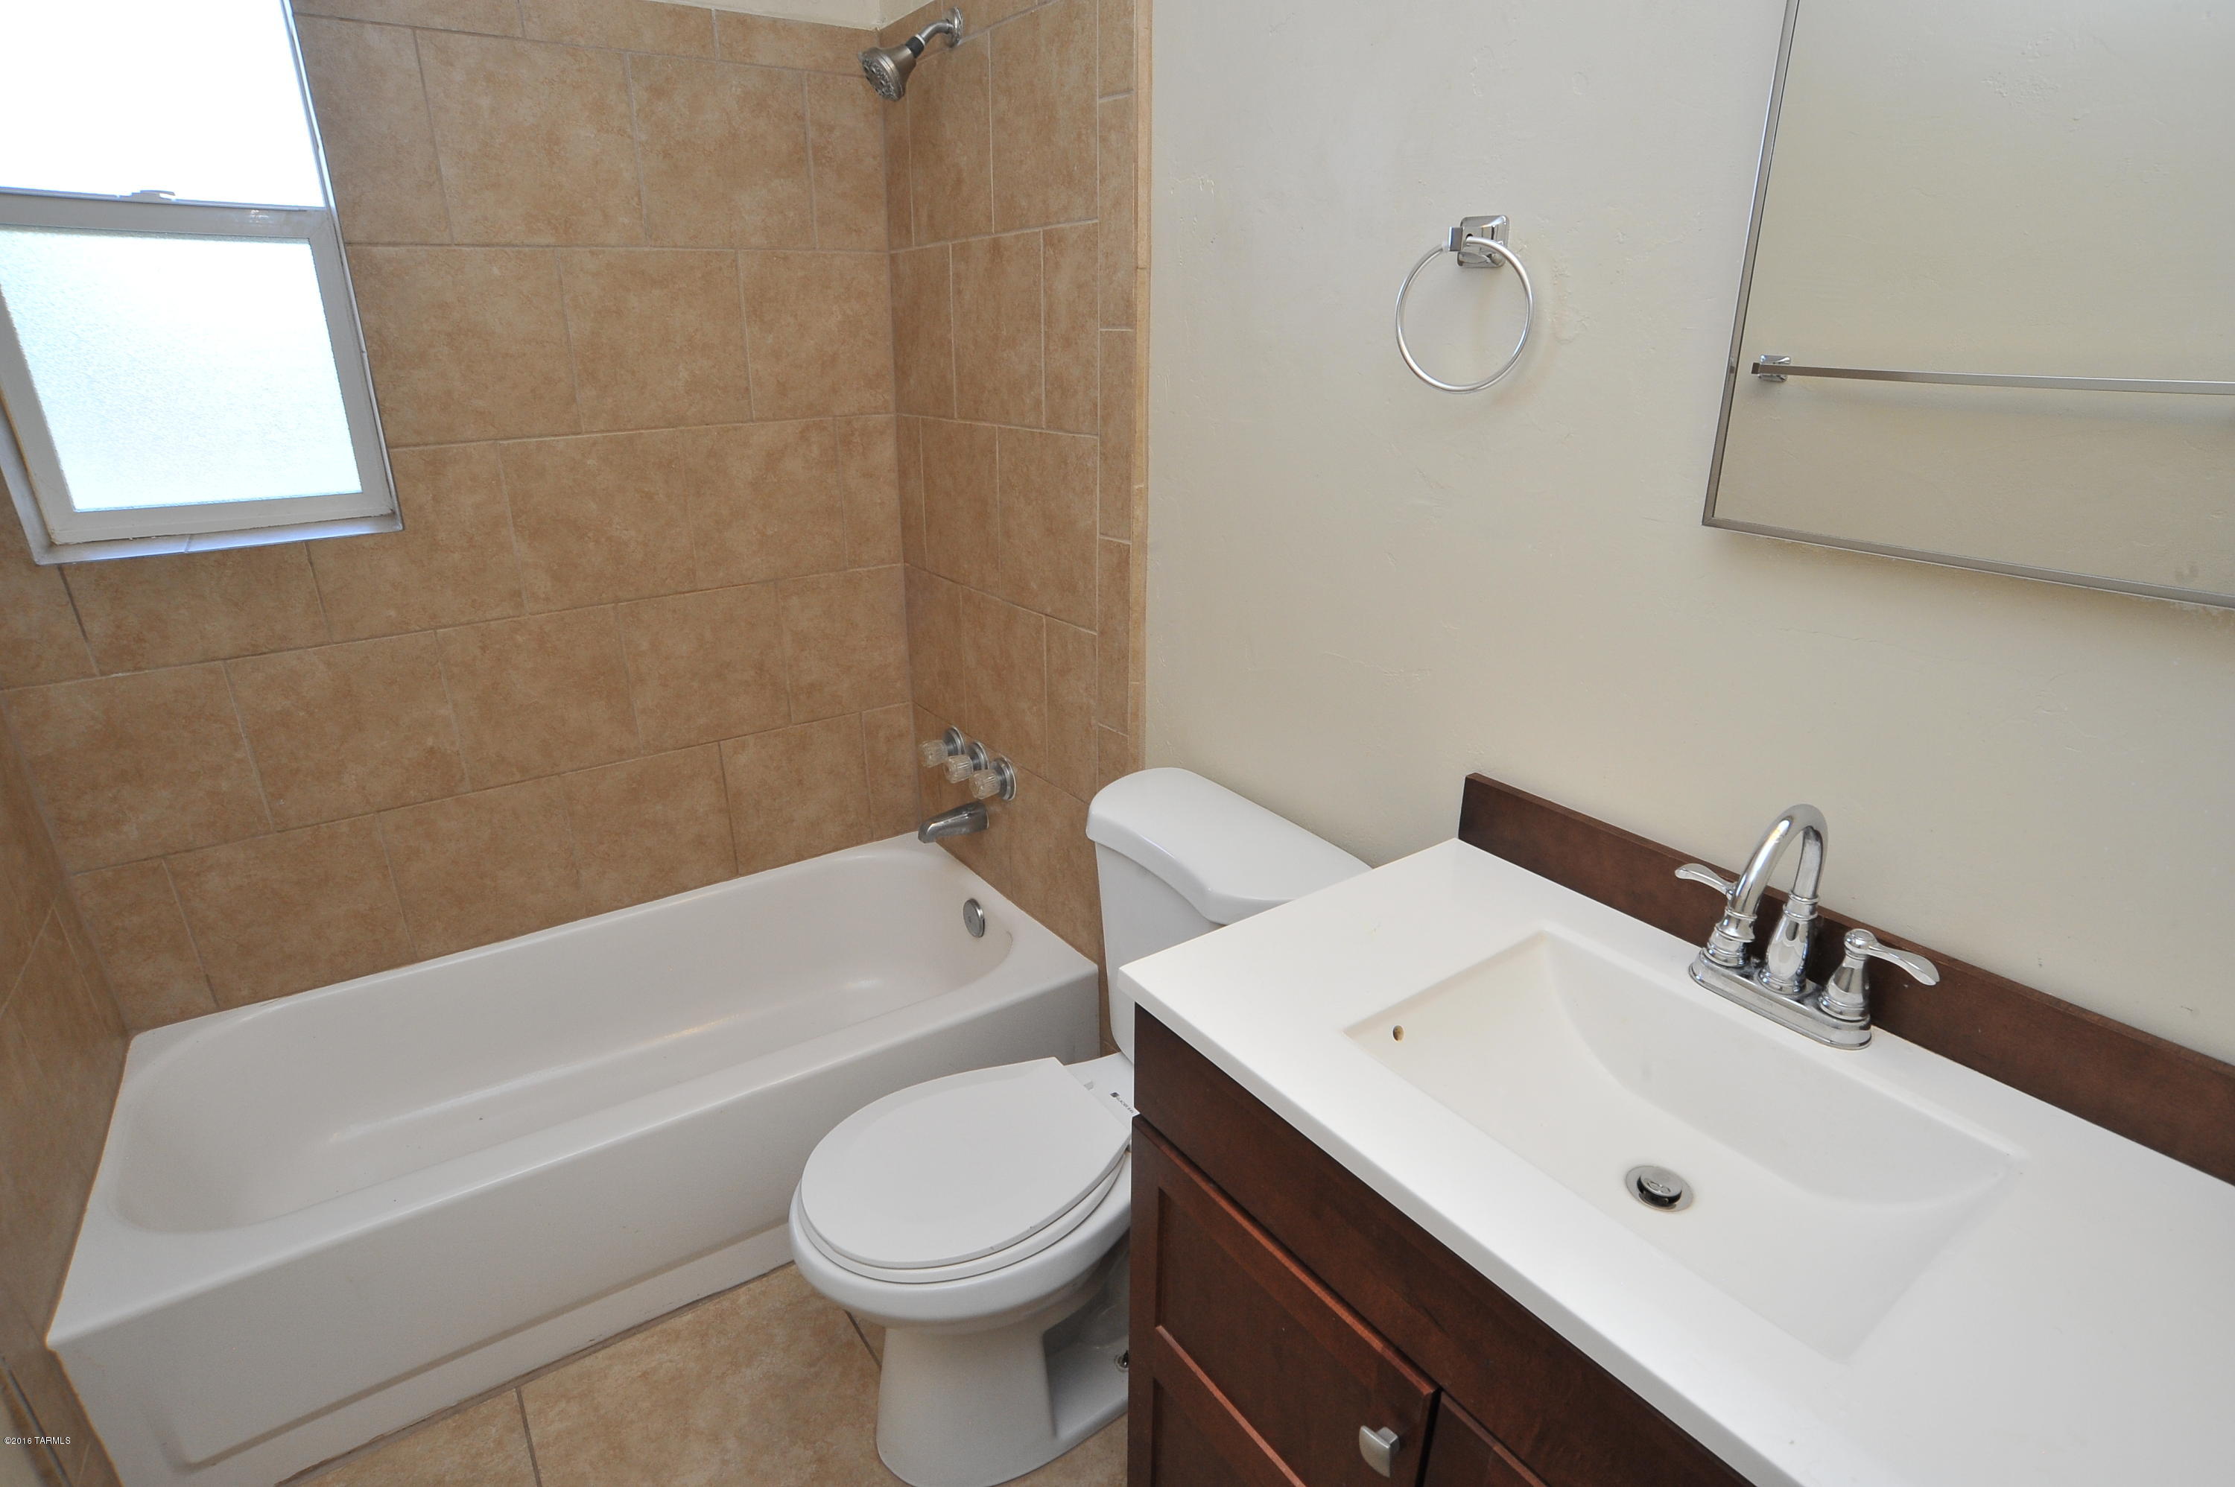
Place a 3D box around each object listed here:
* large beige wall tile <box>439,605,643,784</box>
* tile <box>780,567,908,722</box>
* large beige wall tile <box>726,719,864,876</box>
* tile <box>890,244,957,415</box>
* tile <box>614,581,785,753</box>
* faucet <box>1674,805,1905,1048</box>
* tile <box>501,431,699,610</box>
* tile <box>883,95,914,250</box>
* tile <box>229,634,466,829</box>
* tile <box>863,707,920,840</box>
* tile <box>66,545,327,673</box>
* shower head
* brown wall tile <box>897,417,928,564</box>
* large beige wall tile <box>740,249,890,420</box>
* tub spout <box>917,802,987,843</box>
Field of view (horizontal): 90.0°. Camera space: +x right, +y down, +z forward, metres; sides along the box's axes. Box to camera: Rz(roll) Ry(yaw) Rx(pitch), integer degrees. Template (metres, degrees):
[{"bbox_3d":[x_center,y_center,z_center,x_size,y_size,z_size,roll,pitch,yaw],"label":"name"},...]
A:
[{"bbox_3d":[-1.052,-0.084,2.054,0.304,0.304,0.010,-14,25,-33],"label":"large beige wall tile"},{"bbox_3d":[-0.567,-0.209,2.358,0.275,0.305,0.010,-14,24,-33],"label":"tile"},{"bbox_3d":[-0.681,0.100,2.419,0.299,0.312,0.010,-15,26,-33],"label":"large beige wall tile"},{"bbox_3d":[-0.368,-0.774,2.116,0.010,0.306,0.267,-14,24,-33],"label":"tile"},{"bbox_3d":[-0.802,-0.149,2.200,0.305,0.305,0.010,-14,24,-33],"label":"tile"},{"bbox_3d":[0.555,0.145,0.940,0.139,0.207,0.222,-15,26,-33],"label":"faucet"},{"bbox_3d":[-0.929,-0.404,2.025,0.304,0.304,0.010,-14,25,-33],"label":"tile"},{"bbox_3d":[-0.407,-1.075,2.068,0.010,0.306,0.126,-14,24,-33],"label":"tile"},{"bbox_3d":[-1.292,-0.023,1.895,0.304,0.304,0.010,-14,25,-33],"label":"tile"},{"bbox_3d":[-0.505,0.056,2.536,0.125,0.319,0.010,-15,26,-33],"label":"tile"},{"bbox_3d":[-1.417,-0.216,1.737,0.299,0.168,0.010,-15,26,-33],"label":"tile"},{"bbox_3d":[-0.326,-1.095,1.768,0.170,0.143,0.076,-15,26,-33],"label":"shower head"},{"bbox_3d":[-0.417,-0.506,2.293,0.010,0.304,0.115,-14,25,-33],"label":"brown wall tile"},{"bbox_3d":[-0.574,-0.780,2.151,0.287,0.304,0.010,-14,25,-33],"label":"large beige wall tile"},{"bbox_3d":[-0.338,0.161,2.303,0.153,0.059,0.056,-15,26,-33],"label":"tub spout"}]

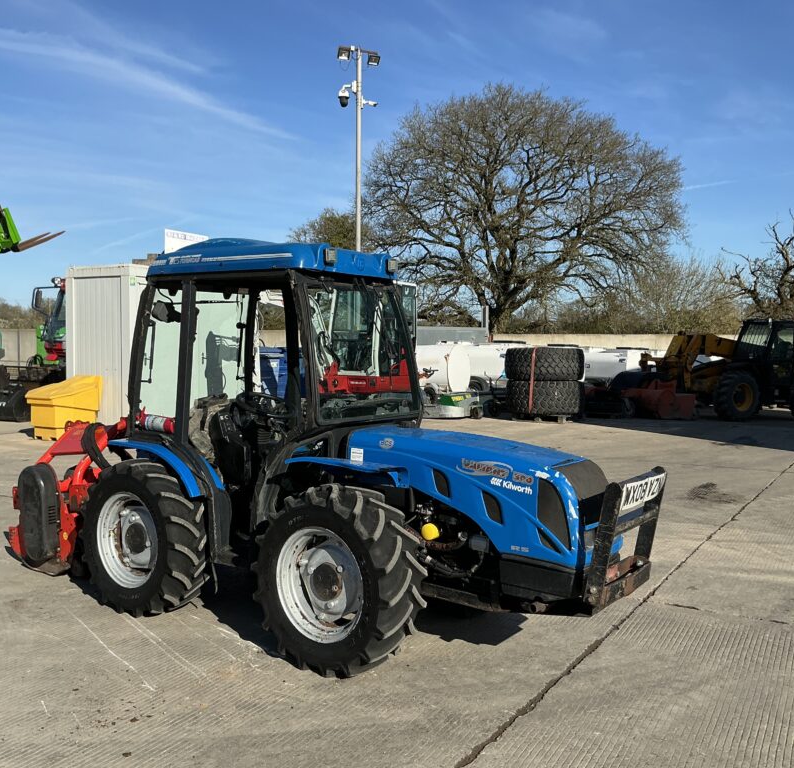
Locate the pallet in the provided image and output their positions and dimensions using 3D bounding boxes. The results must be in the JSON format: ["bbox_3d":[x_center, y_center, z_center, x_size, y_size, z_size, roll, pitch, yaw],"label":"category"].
[{"bbox_3d":[2.990,0.671,16.100,1.200,0.150,0.950,3,4,40],"label":"pallet"}]

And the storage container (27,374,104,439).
[{"bbox_3d":[-5.058,0.365,12.600,0.700,0.950,0.850,3,4,37],"label":"storage container"}]

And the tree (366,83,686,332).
[{"bbox_3d":[6.050,-8.505,46.413,17.500,16.500,16.500,1,3,0],"label":"tree"}]

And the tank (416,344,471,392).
[{"bbox_3d":[0.734,-0.385,20.600,2.100,1.200,1.200,2,3,33],"label":"tank"}]

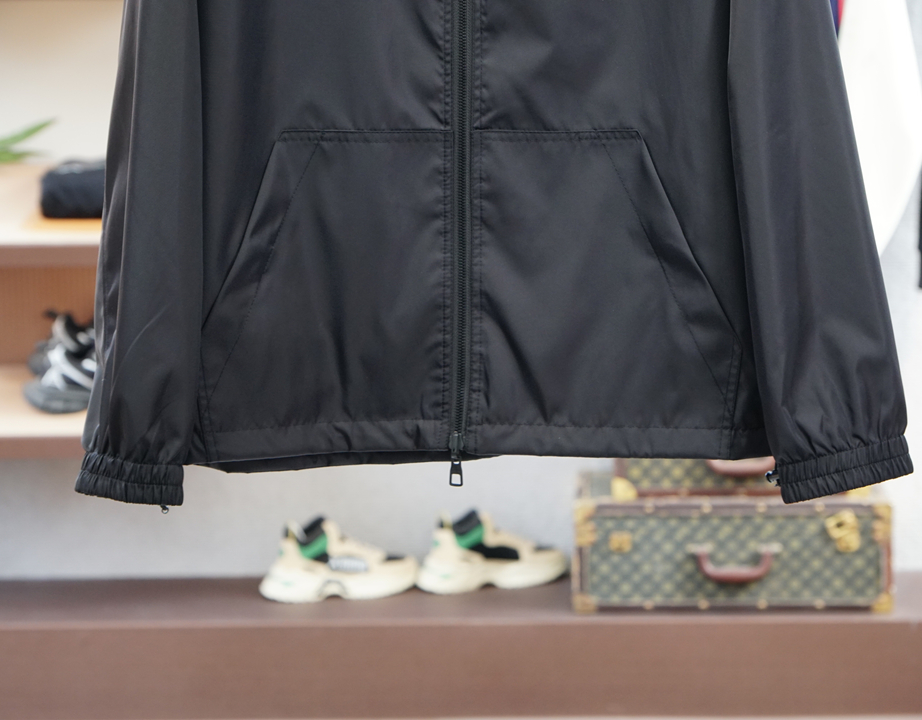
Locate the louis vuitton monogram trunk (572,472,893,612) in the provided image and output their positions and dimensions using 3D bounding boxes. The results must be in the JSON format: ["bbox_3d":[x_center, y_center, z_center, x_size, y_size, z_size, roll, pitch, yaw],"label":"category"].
[{"bbox_3d":[0.498,0.335,4.362,0.572,0.200,0.285,0,10,3],"label":"louis vuitton monogram trunk"}]

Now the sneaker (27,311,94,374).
[{"bbox_3d":[-0.640,-0.019,4.256,0.300,0.130,0.112,-3,10,-15],"label":"sneaker"}]

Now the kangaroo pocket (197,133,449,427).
[{"bbox_3d":[-0.120,-0.069,2.070,0.218,0.272,0.035,-1,10,-3],"label":"kangaroo pocket"}]

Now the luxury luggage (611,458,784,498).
[{"bbox_3d":[0.528,0.154,4.480,0.478,0.165,0.325,0,7,3],"label":"luxury luggage"}]

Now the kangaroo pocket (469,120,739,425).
[{"bbox_3d":[0.128,-0.070,2.070,0.236,0.272,0.035,0,10,3],"label":"kangaroo pocket"}]

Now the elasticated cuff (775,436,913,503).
[{"bbox_3d":[0.344,0.098,2.090,0.117,0.036,0.050,-15,9,2],"label":"elasticated cuff"}]

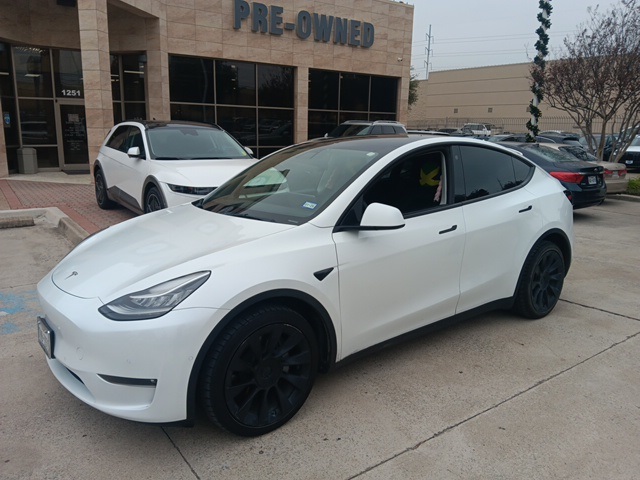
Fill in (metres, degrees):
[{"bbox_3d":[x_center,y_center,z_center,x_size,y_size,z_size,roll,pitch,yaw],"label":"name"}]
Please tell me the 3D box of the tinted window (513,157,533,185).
[{"bbox_3d":[1.737,-0.598,4.077,0.340,0.250,0.050,-8,-11,-37],"label":"tinted window"}]

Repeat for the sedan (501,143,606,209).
[{"bbox_3d":[3.970,-1.530,11.460,1.830,1.460,4.800,-8,15,-37],"label":"sedan"}]

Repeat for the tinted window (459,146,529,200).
[{"bbox_3d":[1.356,-0.531,3.776,1.100,0.410,0.050,-8,-11,-37],"label":"tinted window"}]

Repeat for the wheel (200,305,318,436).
[{"bbox_3d":[-0.323,0.685,2.605,0.710,0.710,0.250,-9,15,-39],"label":"wheel"}]

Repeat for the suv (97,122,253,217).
[{"bbox_3d":[-2.370,-1.170,8.120,1.890,1.600,4.630,-8,15,-36],"label":"suv"}]

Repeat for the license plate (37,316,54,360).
[{"bbox_3d":[-1.535,0.539,2.680,0.030,0.160,0.310,-8,15,-37],"label":"license plate"}]

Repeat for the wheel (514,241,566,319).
[{"bbox_3d":[1.959,0.358,4.348,0.710,0.710,0.250,-8,15,-37],"label":"wheel"}]

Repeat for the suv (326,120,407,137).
[{"bbox_3d":[1.470,-3.200,16.400,1.900,1.700,4.750,8,14,32],"label":"suv"}]

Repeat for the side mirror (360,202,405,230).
[{"bbox_3d":[0.366,-0.146,2.807,0.160,0.160,0.230,-8,15,-37],"label":"side mirror"}]

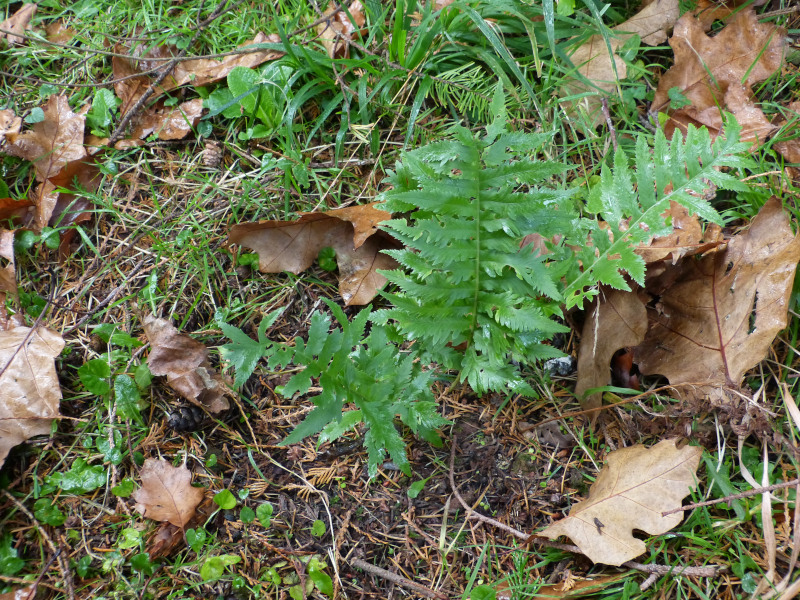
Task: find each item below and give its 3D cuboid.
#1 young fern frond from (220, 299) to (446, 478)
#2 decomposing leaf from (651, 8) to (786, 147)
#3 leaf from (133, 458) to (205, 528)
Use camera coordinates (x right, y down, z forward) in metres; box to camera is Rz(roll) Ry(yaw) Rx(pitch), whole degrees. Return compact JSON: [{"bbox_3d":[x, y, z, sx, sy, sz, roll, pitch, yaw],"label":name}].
[{"bbox_3d":[-0.058,0.077,0.941,0.180,0.080,0.140,0,57,0],"label":"young fern frond"},{"bbox_3d":[0.346,-0.243,1.175,0.122,0.035,0.195,14,58,9],"label":"decomposing leaf"},{"bbox_3d":[-0.197,0.163,0.917,0.058,0.025,0.052,11,58,7],"label":"leaf"}]

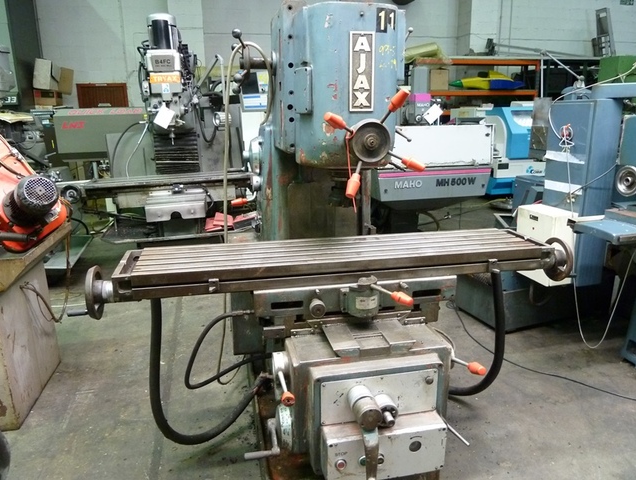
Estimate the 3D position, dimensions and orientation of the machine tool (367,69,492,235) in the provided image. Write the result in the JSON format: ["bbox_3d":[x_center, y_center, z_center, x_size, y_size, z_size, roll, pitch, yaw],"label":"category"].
[{"bbox_3d":[1.151,-1.065,5.716,1.320,2.040,1.400,-5,15,-15],"label":"machine tool"}]

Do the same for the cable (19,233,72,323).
[{"bbox_3d":[-1.550,0.213,2.629,0.120,0.430,0.520,-4,15,-13],"label":"cable"}]

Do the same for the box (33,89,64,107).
[{"bbox_3d":[-3.916,-2.056,6.691,0.310,0.240,0.290,-4,15,-12],"label":"box"}]

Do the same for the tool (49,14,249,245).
[{"bbox_3d":[-1.528,-0.872,4.521,1.620,2.300,1.400,-7,15,-23],"label":"tool"}]

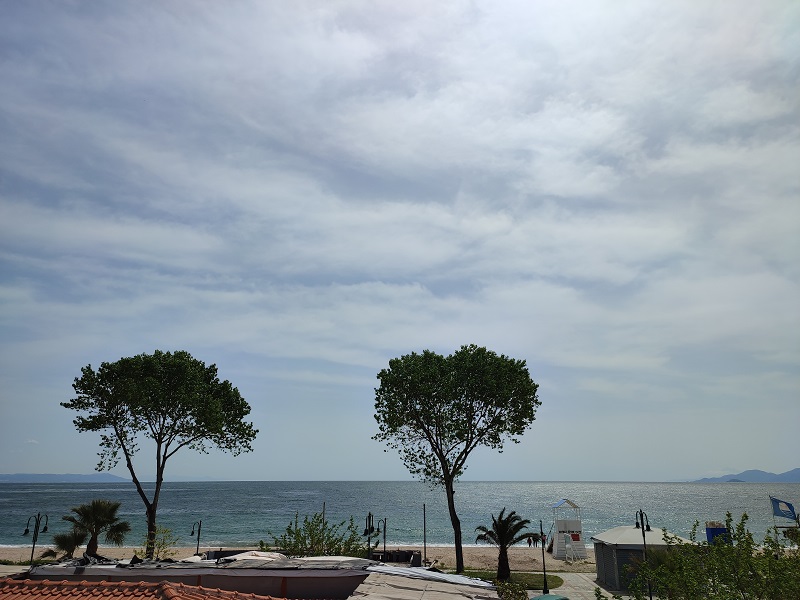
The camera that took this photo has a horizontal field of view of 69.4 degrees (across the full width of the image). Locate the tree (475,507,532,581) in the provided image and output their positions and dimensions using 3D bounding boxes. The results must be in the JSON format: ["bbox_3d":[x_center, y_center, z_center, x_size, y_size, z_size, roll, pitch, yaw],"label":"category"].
[{"bbox_3d":[7.539,17.701,42.026,4.200,4.844,4.200,-2,-18,7],"label":"tree"}]

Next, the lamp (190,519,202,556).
[{"bbox_3d":[-13.611,17.002,38.681,0.400,4.169,1.200,-5,-18,16],"label":"lamp"}]

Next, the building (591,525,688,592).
[{"bbox_3d":[16.900,17.520,39.566,6.200,3.712,4.800,-2,-18,5],"label":"building"}]

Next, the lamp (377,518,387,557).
[{"bbox_3d":[-1.078,16.932,38.703,0.400,4.316,1.200,-5,-18,16],"label":"lamp"}]

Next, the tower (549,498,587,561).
[{"bbox_3d":[16.588,22.281,56.414,3.100,5.338,3.300,-2,-18,8],"label":"tower"}]

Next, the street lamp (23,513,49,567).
[{"bbox_3d":[-21.080,14.834,33.073,0.450,4.941,1.900,-2,-18,7],"label":"street lamp"}]

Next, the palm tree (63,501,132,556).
[{"bbox_3d":[-22.750,17.761,43.160,4.500,5.408,4.400,9,-20,-28],"label":"palm tree"}]

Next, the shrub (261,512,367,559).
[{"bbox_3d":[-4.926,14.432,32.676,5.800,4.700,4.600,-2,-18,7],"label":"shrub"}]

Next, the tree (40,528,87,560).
[{"bbox_3d":[-24.893,18.743,42.851,3.200,3.350,3.100,9,-20,-28],"label":"tree"}]

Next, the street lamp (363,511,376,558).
[{"bbox_3d":[-1.709,14.659,32.604,0.450,4.993,2.000,-2,-18,7],"label":"street lamp"}]

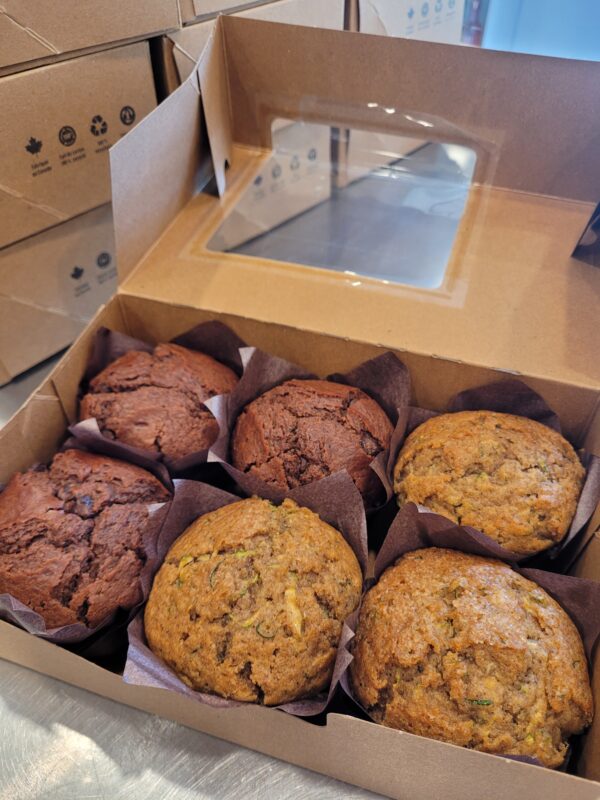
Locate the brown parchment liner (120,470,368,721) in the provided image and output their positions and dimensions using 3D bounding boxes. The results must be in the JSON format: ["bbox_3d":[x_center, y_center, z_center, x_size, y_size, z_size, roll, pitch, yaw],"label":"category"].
[{"bbox_3d":[-0.018,0.087,0.261,0.095,0.070,0.104,12,44,10],"label":"brown parchment liner"}]

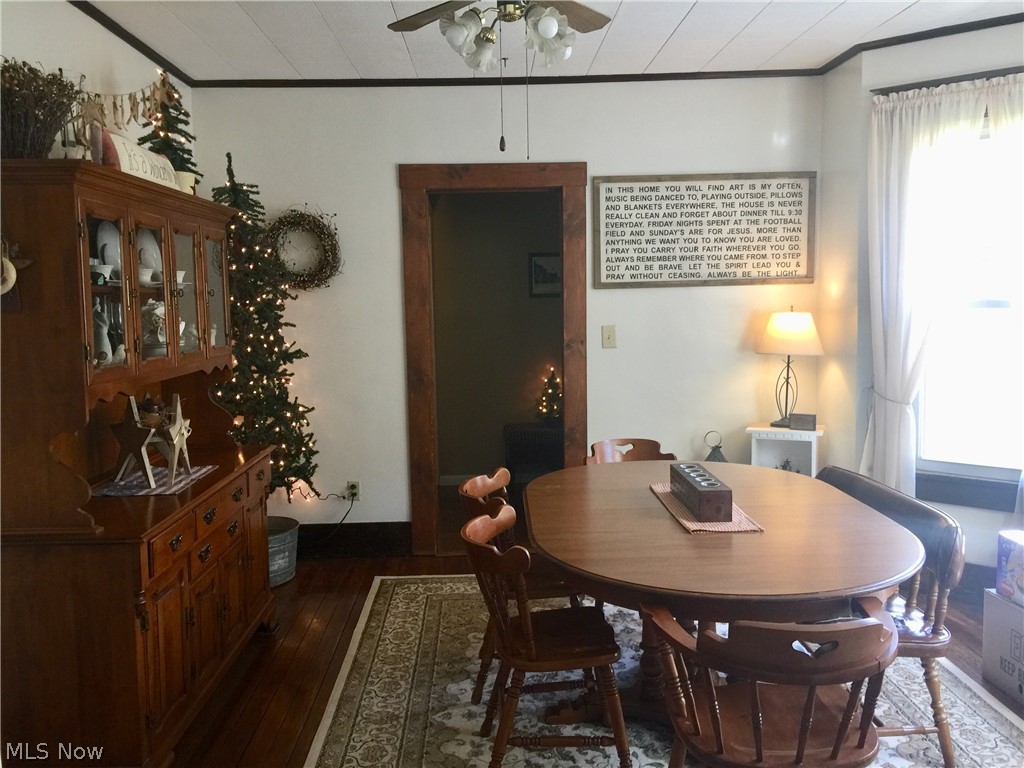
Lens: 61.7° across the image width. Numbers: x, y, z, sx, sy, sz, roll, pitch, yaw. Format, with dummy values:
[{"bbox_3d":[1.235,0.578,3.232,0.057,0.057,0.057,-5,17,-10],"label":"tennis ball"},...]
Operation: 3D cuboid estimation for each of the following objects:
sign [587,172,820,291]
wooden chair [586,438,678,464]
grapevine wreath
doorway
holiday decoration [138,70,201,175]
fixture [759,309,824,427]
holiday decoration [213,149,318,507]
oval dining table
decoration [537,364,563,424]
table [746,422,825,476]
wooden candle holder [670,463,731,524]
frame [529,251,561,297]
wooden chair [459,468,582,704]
[{"bbox_3d":[1.060,-0.839,4.697,1.225,0.610,0.030,-1,6,-1],"label":"sign"},{"bbox_3d":[0.547,0.679,3.750,0.590,0.800,0.550,-1,6,-1],"label":"wooden chair"},{"bbox_3d":[-1.138,-0.727,4.652,0.425,0.435,0.100,-1,6,-1],"label":"grapevine wreath"},{"bbox_3d":[-0.084,-0.119,4.816,1.020,2.165,0.140,-1,6,-1],"label":"doorway"},{"bbox_3d":[-1.329,-0.949,3.341,0.260,0.480,0.260,-1,6,-1],"label":"holiday decoration"},{"bbox_3d":[1.476,-0.086,4.569,0.360,0.650,0.360,-1,6,-1],"label":"fixture"},{"bbox_3d":[-1.336,-0.249,4.438,0.600,1.855,0.580,-1,6,-1],"label":"holiday decoration"},{"bbox_3d":[0.652,0.796,2.924,1.210,0.745,1.640,-1,6,-1],"label":"oval dining table"},{"bbox_3d":[0.302,0.089,6.430,0.240,0.470,0.230,-1,6,-1],"label":"decoration"},{"bbox_3d":[1.485,0.600,4.662,0.390,0.734,0.210,1,6,19],"label":"table"},{"bbox_3d":[0.632,0.361,2.905,0.104,0.102,0.410,-1,6,-1],"label":"wooden candle holder"},{"bbox_3d":[0.345,-0.823,6.506,0.440,0.339,0.030,-1,6,-1],"label":"frame"},{"bbox_3d":[0.067,0.749,3.255,0.500,0.790,0.470,-1,6,-1],"label":"wooden chair"}]

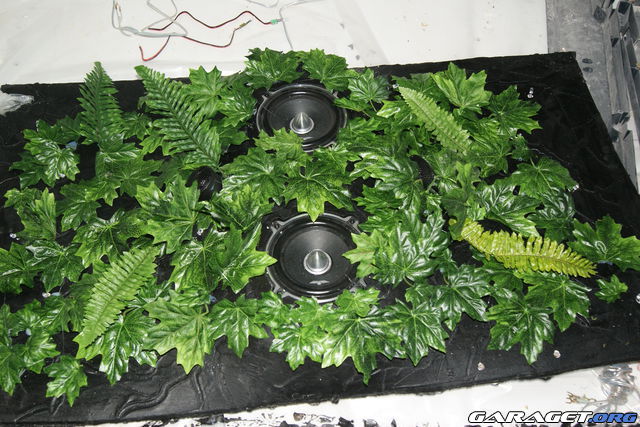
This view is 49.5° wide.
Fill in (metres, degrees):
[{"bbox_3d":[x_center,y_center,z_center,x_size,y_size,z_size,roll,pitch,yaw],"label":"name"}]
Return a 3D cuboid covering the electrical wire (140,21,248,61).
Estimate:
[{"bbox_3d":[-0.259,-0.361,1.431,0.217,0.010,0.139,3,56,0],"label":"electrical wire"}]

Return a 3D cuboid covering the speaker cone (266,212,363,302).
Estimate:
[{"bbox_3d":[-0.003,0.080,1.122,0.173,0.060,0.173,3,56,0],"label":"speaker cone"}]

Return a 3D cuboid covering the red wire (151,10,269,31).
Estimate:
[{"bbox_3d":[-0.232,-0.415,1.468,0.259,0.010,0.058,-4,56,-5],"label":"red wire"}]

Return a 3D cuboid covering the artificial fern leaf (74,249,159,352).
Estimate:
[{"bbox_3d":[-0.309,0.117,1.034,0.063,0.030,0.188,23,58,13],"label":"artificial fern leaf"}]

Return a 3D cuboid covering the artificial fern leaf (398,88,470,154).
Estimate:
[{"bbox_3d":[0.202,-0.169,1.240,0.058,0.030,0.179,-32,66,-21],"label":"artificial fern leaf"}]

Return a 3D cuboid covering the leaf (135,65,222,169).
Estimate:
[{"bbox_3d":[-0.260,-0.167,1.212,0.109,0.040,0.263,-33,71,-22],"label":"leaf"}]

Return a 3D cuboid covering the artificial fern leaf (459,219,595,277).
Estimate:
[{"bbox_3d":[0.321,0.059,1.090,0.229,0.040,0.065,20,58,11],"label":"artificial fern leaf"}]

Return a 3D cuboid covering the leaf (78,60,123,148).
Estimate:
[{"bbox_3d":[-0.391,-0.194,1.229,0.075,0.035,0.179,-7,66,-7],"label":"leaf"}]

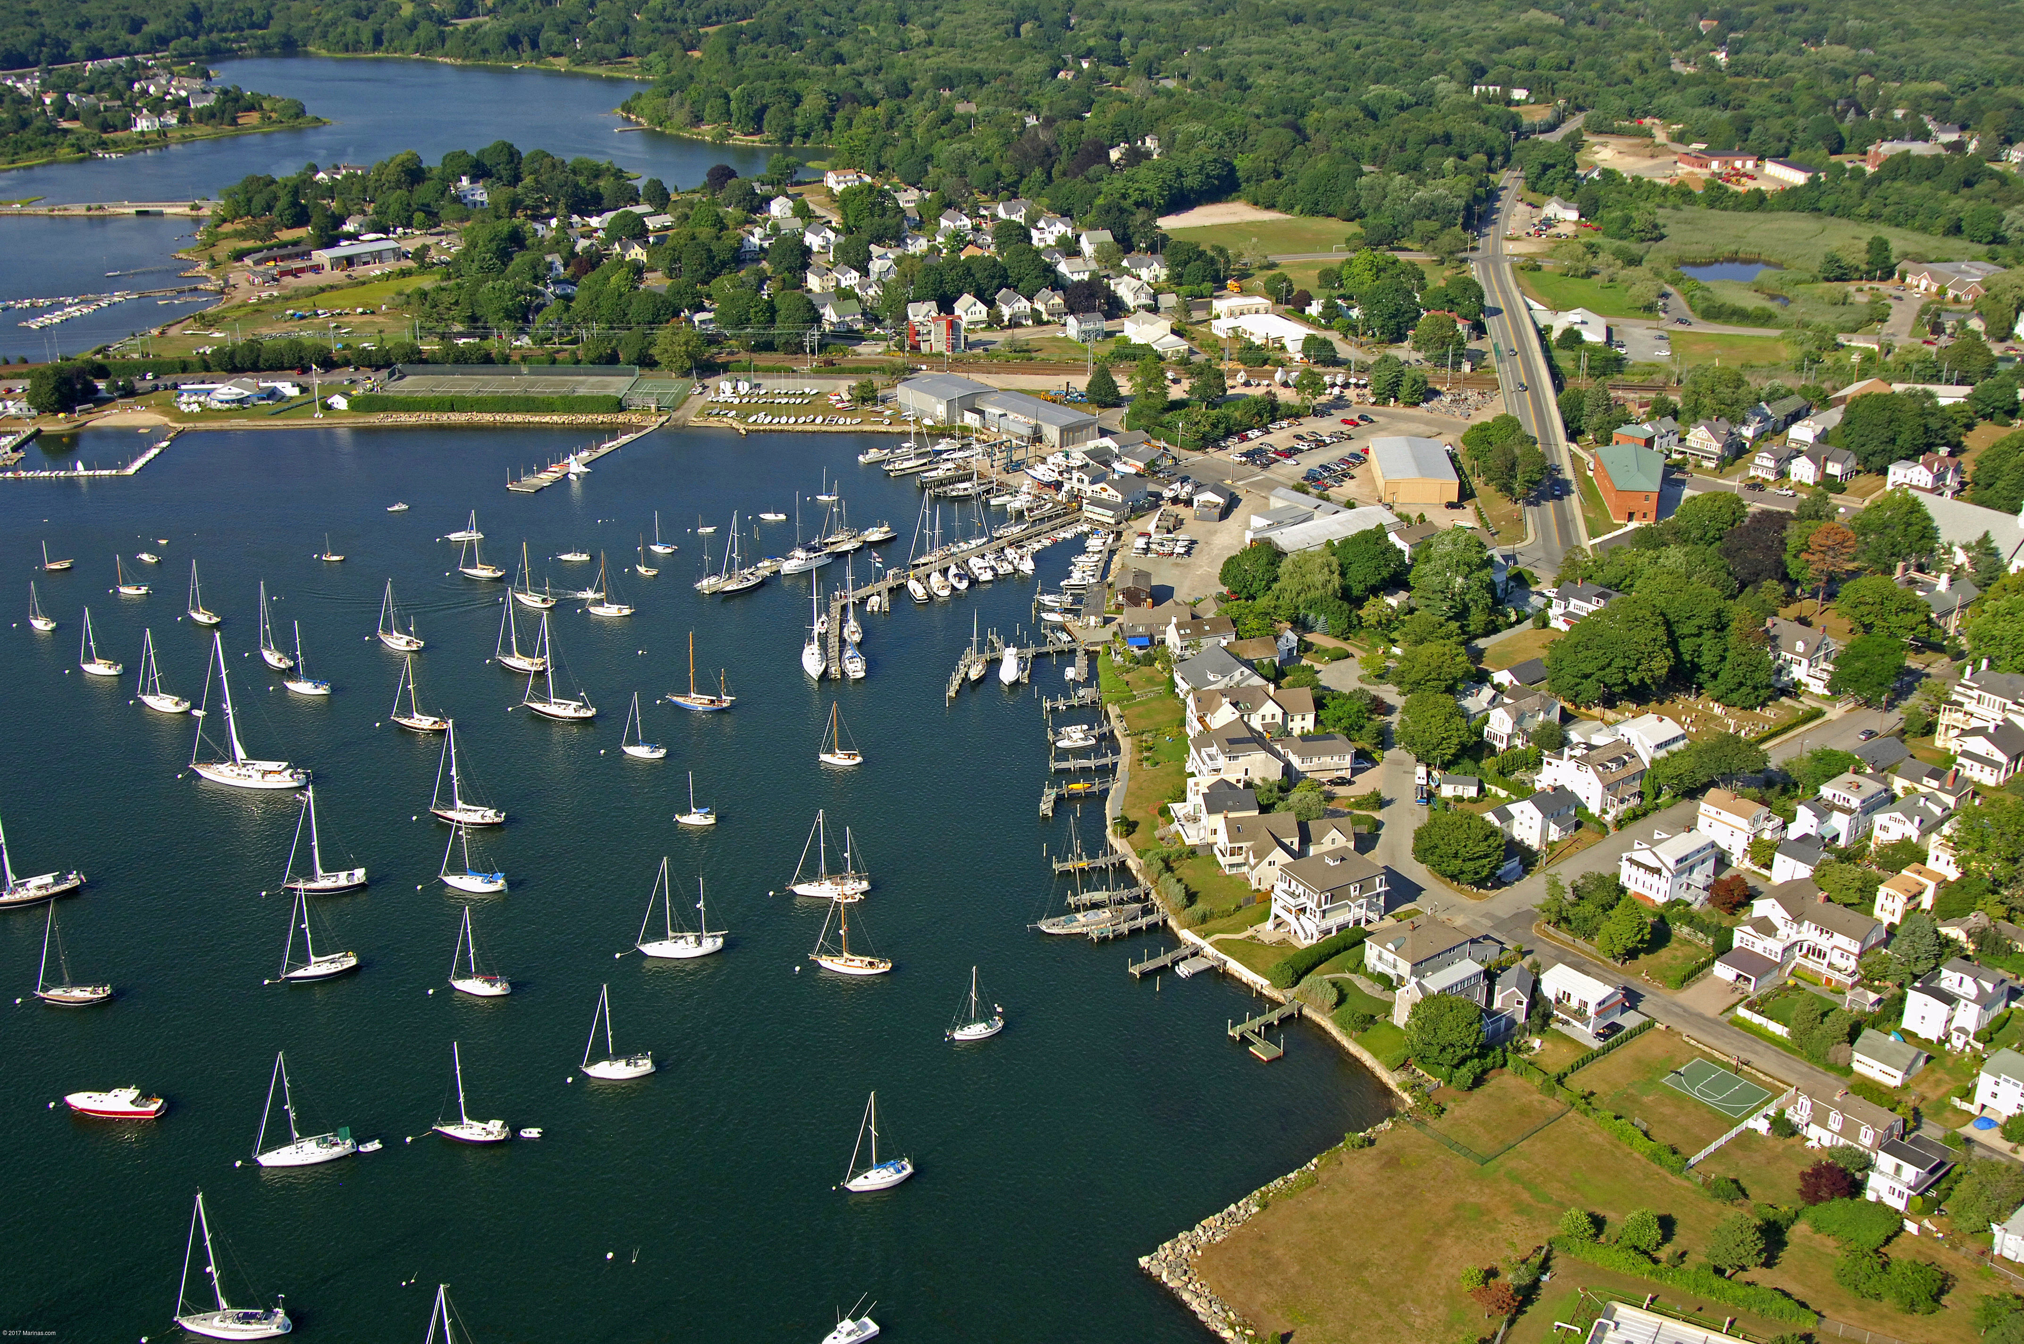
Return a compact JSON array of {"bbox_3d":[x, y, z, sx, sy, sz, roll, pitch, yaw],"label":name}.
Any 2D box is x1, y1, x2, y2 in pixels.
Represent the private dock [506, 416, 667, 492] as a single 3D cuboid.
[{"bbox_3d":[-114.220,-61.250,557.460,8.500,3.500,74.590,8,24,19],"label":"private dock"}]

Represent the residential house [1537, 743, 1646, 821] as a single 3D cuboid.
[{"bbox_3d":[102.390,17.560,351.810,11.500,9.400,15.200,-16,27,-34],"label":"residential house"}]

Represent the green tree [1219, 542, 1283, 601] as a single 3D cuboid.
[{"bbox_3d":[52.750,-22.360,446.550,14.200,13.000,14.200,0,22,0],"label":"green tree"}]

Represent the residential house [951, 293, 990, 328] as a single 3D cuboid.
[{"bbox_3d":[-13.490,-123.860,691.570,8.300,8.600,12.300,-9,24,-18],"label":"residential house"}]

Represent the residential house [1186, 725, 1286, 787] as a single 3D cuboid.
[{"bbox_3d":[40.880,13.760,367.560,14.800,9.500,11.500,-5,23,-9],"label":"residential house"}]

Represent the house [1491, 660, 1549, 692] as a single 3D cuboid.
[{"bbox_3d":[100.390,0.700,397.710,9.500,4.600,6.900,-17,28,-35],"label":"house"}]

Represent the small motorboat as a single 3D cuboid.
[{"bbox_3d":[-121.110,57.970,272.920,13.300,2.800,3.500,1,22,3],"label":"small motorboat"}]

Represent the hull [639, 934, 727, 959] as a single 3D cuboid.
[{"bbox_3d":[-51.989,43.082,317.924,13.400,2.200,3.800,-3,23,-7],"label":"hull"}]

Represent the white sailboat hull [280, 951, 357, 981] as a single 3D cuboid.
[{"bbox_3d":[-104.370,45.070,305.010,10.730,2.300,3.500,-10,25,-22],"label":"white sailboat hull"}]

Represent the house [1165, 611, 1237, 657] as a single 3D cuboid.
[{"bbox_3d":[39.982,-8.212,426.056,12.660,6.700,6.910,-7,24,-16],"label":"house"}]

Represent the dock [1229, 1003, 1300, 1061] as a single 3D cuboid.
[{"bbox_3d":[39.050,51.720,292.730,12.800,2.800,7.900,-16,27,-31],"label":"dock"}]

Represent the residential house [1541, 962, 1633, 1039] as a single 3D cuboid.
[{"bbox_3d":[83.135,46.784,293.669,7.810,5.910,9.490,-17,28,-35],"label":"residential house"}]

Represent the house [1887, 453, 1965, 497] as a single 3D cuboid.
[{"bbox_3d":[229.130,-49.770,506.790,14.000,9.200,11.800,-20,30,-39],"label":"house"}]

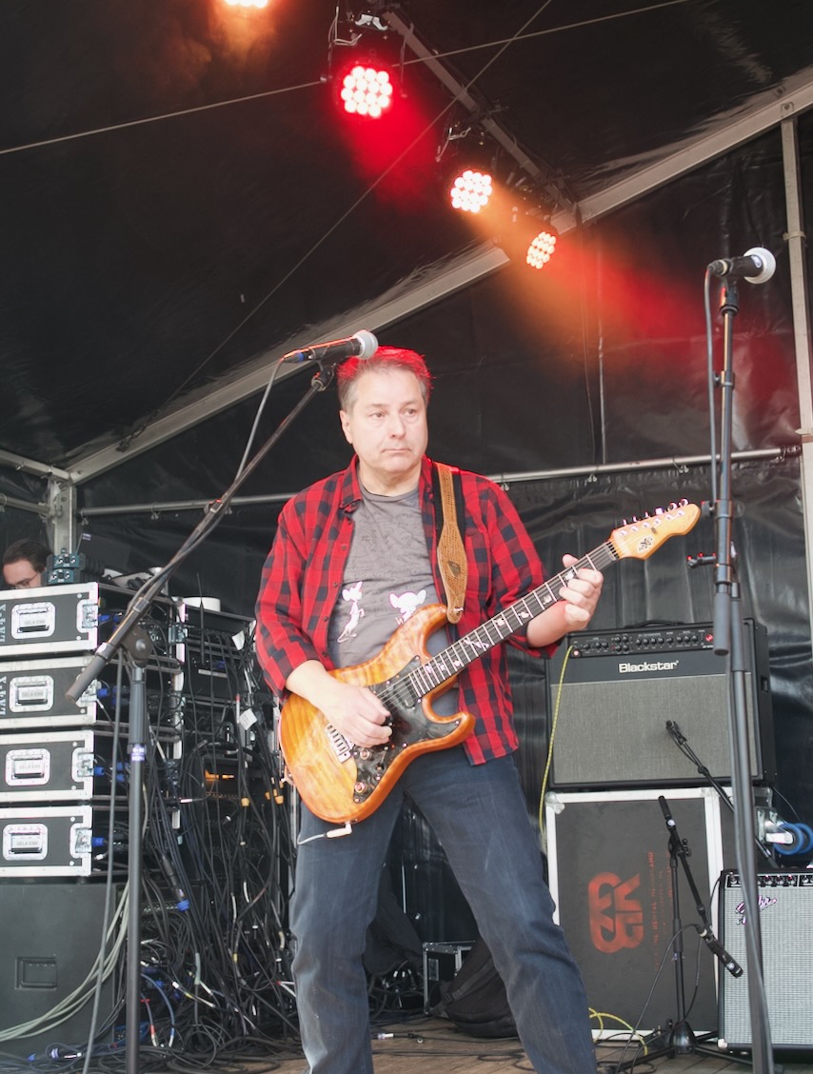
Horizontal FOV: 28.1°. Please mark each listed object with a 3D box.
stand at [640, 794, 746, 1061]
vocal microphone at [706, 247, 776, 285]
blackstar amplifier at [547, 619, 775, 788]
[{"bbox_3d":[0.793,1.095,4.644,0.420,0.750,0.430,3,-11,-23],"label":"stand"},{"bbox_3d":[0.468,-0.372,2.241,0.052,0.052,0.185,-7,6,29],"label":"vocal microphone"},{"bbox_3d":[0.811,0.544,5.207,0.672,0.505,0.264,-5,-11,21],"label":"blackstar amplifier"}]

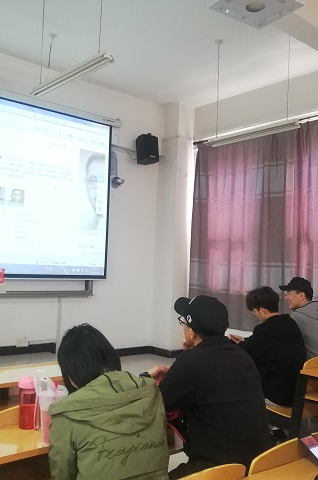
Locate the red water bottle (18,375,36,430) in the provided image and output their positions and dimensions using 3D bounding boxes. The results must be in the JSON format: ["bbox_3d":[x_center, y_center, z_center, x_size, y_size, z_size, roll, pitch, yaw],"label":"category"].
[{"bbox_3d":[-0.471,0.578,1.780,0.063,0.195,0.063,4,-4,-41],"label":"red water bottle"}]

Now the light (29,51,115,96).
[{"bbox_3d":[-0.732,-1.312,3.994,0.120,0.070,1.180,4,-4,-41],"label":"light"}]

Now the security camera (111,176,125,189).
[{"bbox_3d":[-0.581,-0.815,7.078,0.160,0.160,0.180,4,-4,-41],"label":"security camera"}]

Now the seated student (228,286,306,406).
[{"bbox_3d":[0.638,0.908,3.311,0.500,1.206,0.750,4,-4,-41],"label":"seated student"}]

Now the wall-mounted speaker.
[{"bbox_3d":[-0.170,-1.337,7.374,0.280,0.410,0.260,4,6,-31],"label":"wall-mounted speaker"}]

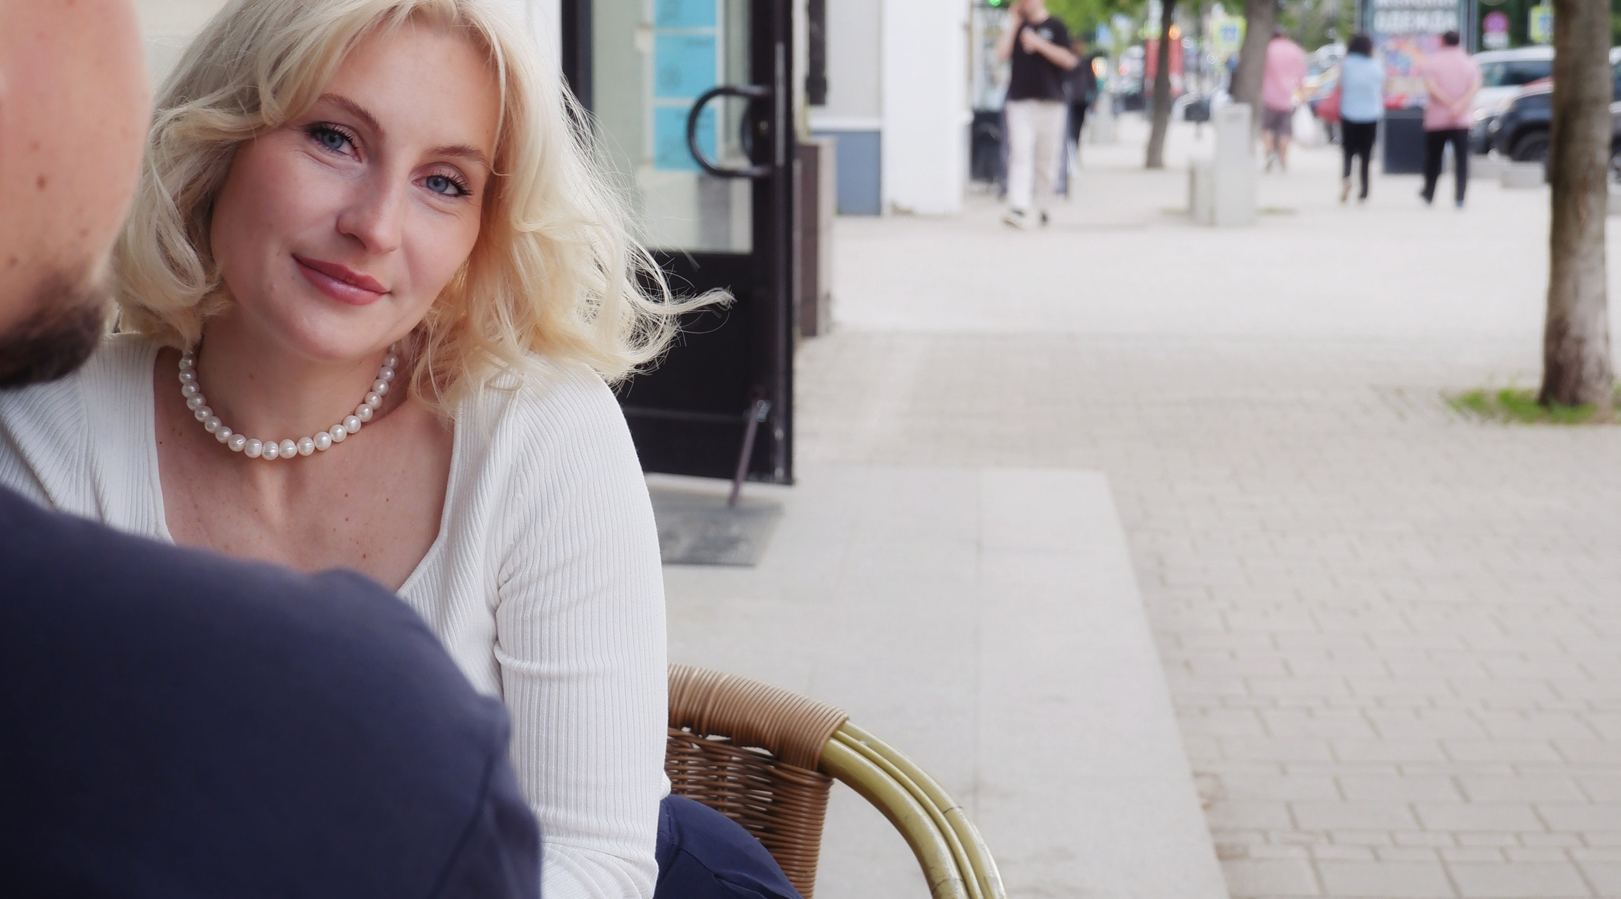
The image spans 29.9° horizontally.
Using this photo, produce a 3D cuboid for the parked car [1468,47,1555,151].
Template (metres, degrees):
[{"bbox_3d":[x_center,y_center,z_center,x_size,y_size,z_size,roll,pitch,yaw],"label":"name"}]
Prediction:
[{"bbox_3d":[11.358,-4.998,44.300,4.400,1.680,1.820,-6,9,-39],"label":"parked car"}]

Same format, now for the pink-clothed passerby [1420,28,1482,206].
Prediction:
[{"bbox_3d":[6.207,-3.208,29.500,0.570,1.720,0.420,1,7,6],"label":"pink-clothed passerby"}]

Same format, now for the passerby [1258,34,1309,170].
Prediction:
[{"bbox_3d":[5.543,-4.083,35.600,0.550,1.700,0.420,0,7,3],"label":"passerby"}]

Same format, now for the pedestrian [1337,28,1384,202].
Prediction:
[{"bbox_3d":[5.377,-3.239,29.700,0.460,1.650,0.380,0,7,5],"label":"pedestrian"}]

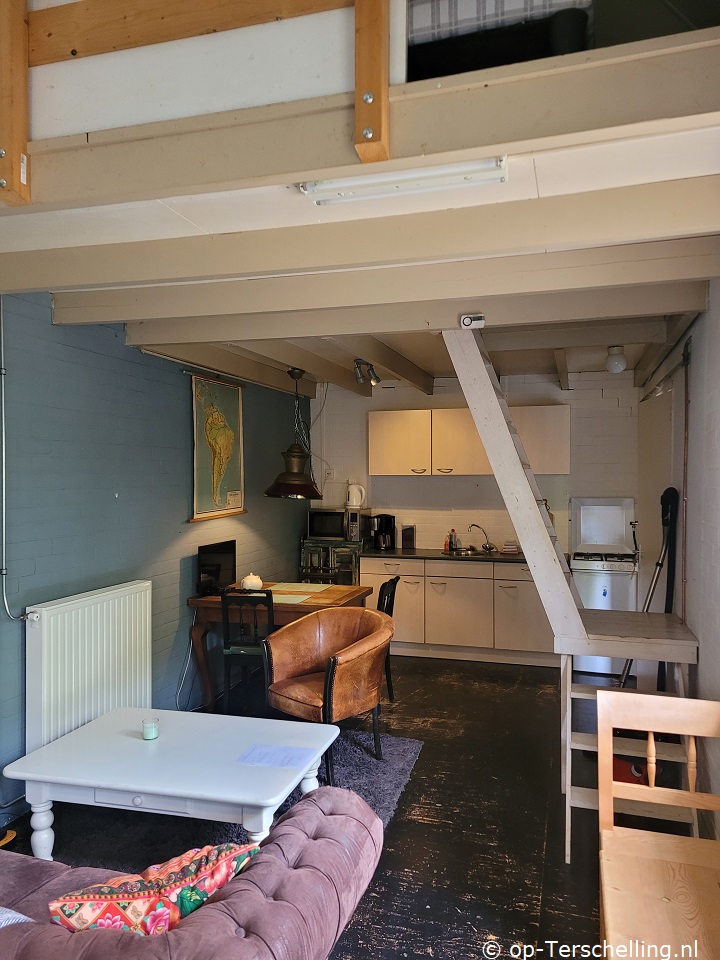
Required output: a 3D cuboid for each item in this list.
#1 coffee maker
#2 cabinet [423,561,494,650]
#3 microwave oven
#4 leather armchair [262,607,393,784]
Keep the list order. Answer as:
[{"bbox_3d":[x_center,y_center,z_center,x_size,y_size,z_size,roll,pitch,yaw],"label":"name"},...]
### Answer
[{"bbox_3d":[0.226,0.502,6.929,0.183,0.340,0.210,0,1,17],"label":"coffee maker"},{"bbox_3d":[0.947,1.087,6.596,0.600,0.770,0.580,0,1,16],"label":"cabinet"},{"bbox_3d":[-0.185,0.423,6.840,0.500,0.272,0.385,0,1,17],"label":"microwave oven"},{"bbox_3d":[-0.121,1.211,4.224,0.620,0.815,0.690,1,1,42],"label":"leather armchair"}]

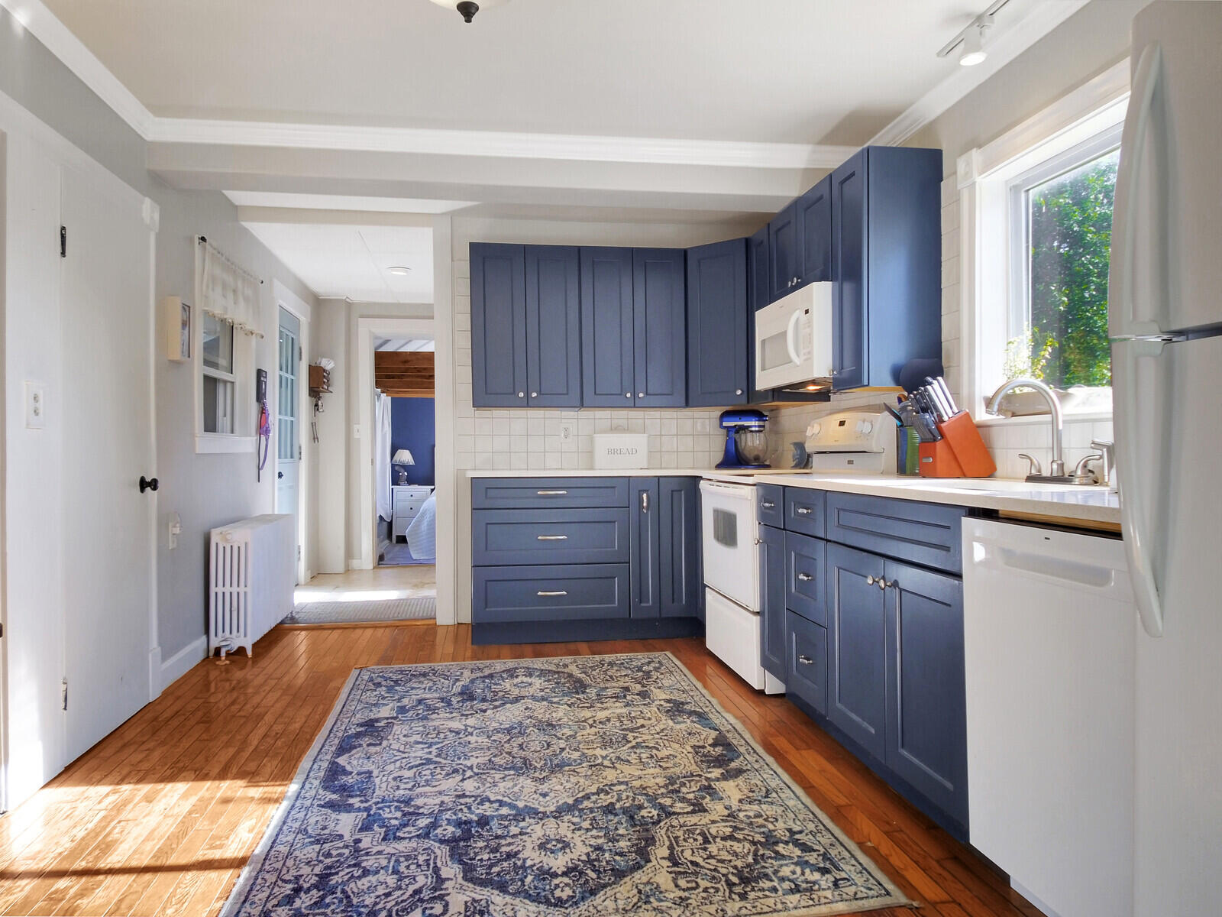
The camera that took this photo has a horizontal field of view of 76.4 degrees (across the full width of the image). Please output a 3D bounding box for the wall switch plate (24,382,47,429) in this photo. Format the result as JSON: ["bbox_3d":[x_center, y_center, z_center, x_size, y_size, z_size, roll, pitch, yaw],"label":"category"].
[{"bbox_3d":[-1.770,-0.155,2.390,0.012,0.137,0.095,0,1,-9],"label":"wall switch plate"}]

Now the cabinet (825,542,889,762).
[{"bbox_3d":[1.097,0.615,2.619,0.592,0.629,0.406,-1,1,-10],"label":"cabinet"}]

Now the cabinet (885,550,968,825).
[{"bbox_3d":[1.115,0.599,2.154,0.550,0.611,0.382,-1,1,-10],"label":"cabinet"}]

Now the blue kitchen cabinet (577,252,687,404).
[{"bbox_3d":[0.113,-0.767,4.715,0.631,0.932,0.321,-1,1,-10],"label":"blue kitchen cabinet"}]

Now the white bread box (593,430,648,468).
[{"bbox_3d":[0.045,-0.060,4.661,0.329,0.237,0.190,0,1,-9],"label":"white bread box"}]

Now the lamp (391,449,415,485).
[{"bbox_3d":[-2.389,0.093,8.935,0.270,0.430,0.270,0,1,-9],"label":"lamp"}]

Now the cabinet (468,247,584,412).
[{"bbox_3d":[-0.506,-0.760,4.611,0.626,0.932,0.321,-1,1,-10],"label":"cabinet"}]

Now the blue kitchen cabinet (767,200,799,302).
[{"bbox_3d":[1.024,-1.018,3.923,0.330,0.418,0.359,-1,1,-10],"label":"blue kitchen cabinet"}]

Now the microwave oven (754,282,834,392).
[{"bbox_3d":[1.009,-0.554,3.713,0.420,0.406,0.750,0,1,-9],"label":"microwave oven"}]

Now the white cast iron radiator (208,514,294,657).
[{"bbox_3d":[-1.972,0.674,4.327,0.193,0.636,0.900,0,1,-9],"label":"white cast iron radiator"}]

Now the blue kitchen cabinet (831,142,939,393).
[{"bbox_3d":[1.133,-0.752,3.210,0.313,0.932,0.316,-1,1,-10],"label":"blue kitchen cabinet"}]

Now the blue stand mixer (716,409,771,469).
[{"bbox_3d":[0.771,-0.113,4.530,0.345,0.345,0.225,-1,1,-5],"label":"blue stand mixer"}]

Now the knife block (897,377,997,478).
[{"bbox_3d":[1.190,-0.102,2.764,0.320,0.340,0.120,0,1,-9],"label":"knife block"}]

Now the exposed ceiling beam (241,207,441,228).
[{"bbox_3d":[-1.603,-1.405,4.582,1.110,0.090,0.120,0,1,-9],"label":"exposed ceiling beam"}]

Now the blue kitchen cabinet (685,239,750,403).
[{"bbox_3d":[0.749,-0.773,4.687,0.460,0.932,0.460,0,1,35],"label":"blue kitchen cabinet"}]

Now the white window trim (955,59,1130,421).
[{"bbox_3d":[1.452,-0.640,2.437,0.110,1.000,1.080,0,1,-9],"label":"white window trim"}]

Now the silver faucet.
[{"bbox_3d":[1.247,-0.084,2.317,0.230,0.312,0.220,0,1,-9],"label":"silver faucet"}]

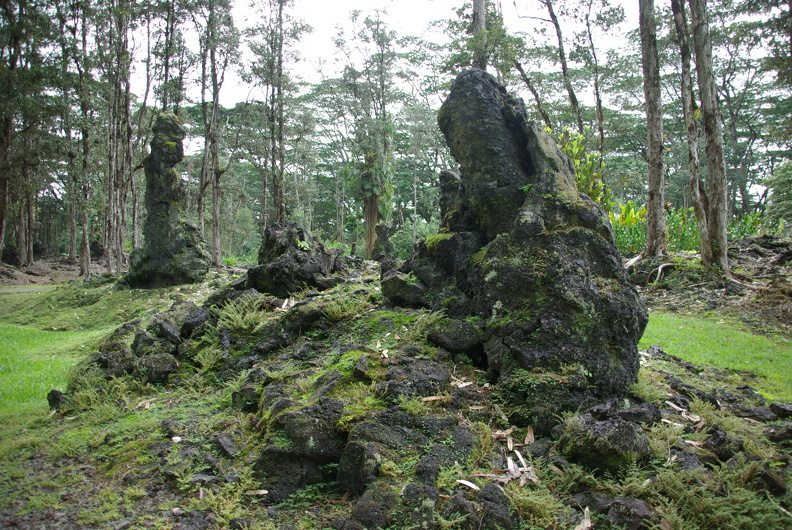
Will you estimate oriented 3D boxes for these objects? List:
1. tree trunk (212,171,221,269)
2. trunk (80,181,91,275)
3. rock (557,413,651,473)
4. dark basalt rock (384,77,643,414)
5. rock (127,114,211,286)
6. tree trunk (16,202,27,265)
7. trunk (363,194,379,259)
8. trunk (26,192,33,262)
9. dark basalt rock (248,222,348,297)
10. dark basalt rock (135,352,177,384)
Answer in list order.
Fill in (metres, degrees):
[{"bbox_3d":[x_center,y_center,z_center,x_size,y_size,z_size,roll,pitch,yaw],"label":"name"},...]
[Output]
[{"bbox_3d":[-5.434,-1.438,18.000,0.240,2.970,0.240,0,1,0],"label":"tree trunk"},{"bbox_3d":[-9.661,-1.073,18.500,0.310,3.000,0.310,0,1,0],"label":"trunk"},{"bbox_3d":[1.413,1.209,4.050,0.620,0.400,0.500,-1,1,0],"label":"rock"},{"bbox_3d":[1.105,-0.254,5.500,2.350,3.050,1.900,-1,1,0],"label":"dark basalt rock"},{"bbox_3d":[-5.357,-1.519,14.000,1.980,4.120,1.900,0,1,0],"label":"rock"},{"bbox_3d":[-15.746,-1.324,25.000,0.360,2.800,0.360,-2,1,-32],"label":"tree trunk"},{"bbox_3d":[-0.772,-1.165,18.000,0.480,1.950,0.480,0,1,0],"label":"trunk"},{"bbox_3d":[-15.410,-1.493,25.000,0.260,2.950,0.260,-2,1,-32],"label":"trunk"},{"bbox_3d":[-1.312,-0.074,8.000,1.330,1.000,1.100,-1,1,0],"label":"dark basalt rock"},{"bbox_3d":[-2.417,1.044,6.000,0.450,0.340,0.380,-1,1,0],"label":"dark basalt rock"}]

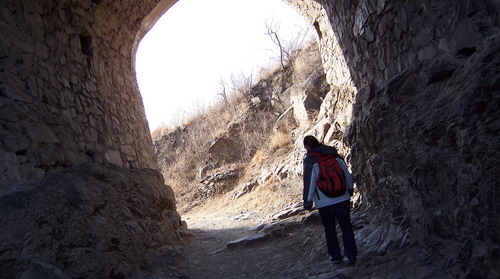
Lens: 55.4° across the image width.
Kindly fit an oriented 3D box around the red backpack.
[{"bbox_3d":[1.003,0.446,5.830,0.330,0.480,0.200,-8,-5,-11],"label":"red backpack"}]

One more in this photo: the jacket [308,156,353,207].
[{"bbox_3d":[1.001,0.497,6.000,0.580,0.700,0.340,-8,-4,-11],"label":"jacket"}]

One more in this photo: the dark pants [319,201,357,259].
[{"bbox_3d":[1.089,1.076,6.000,0.420,0.840,0.300,-9,0,-11],"label":"dark pants"}]

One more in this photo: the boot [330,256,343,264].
[{"bbox_3d":[1.088,1.518,6.030,0.110,0.120,0.280,-6,2,-11],"label":"boot"}]

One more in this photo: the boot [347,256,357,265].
[{"bbox_3d":[1.278,1.514,6.000,0.110,0.120,0.280,-6,2,-11],"label":"boot"}]

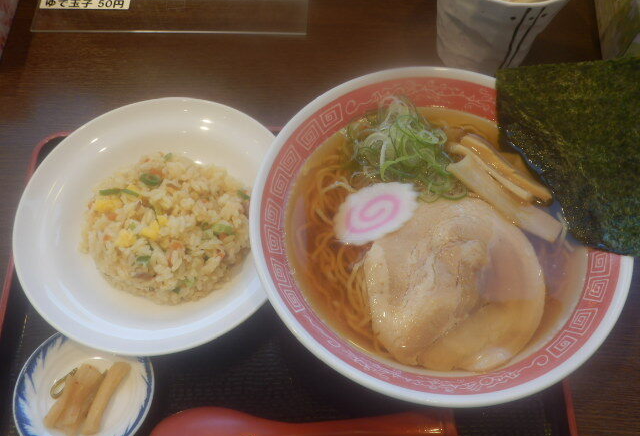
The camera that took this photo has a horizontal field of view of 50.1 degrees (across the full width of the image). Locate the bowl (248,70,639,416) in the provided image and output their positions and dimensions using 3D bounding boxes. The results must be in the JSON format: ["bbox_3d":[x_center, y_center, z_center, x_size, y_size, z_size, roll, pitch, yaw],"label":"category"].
[{"bbox_3d":[0.069,0.017,0.426,0.214,0.081,0.214,-1,63,2],"label":"bowl"}]

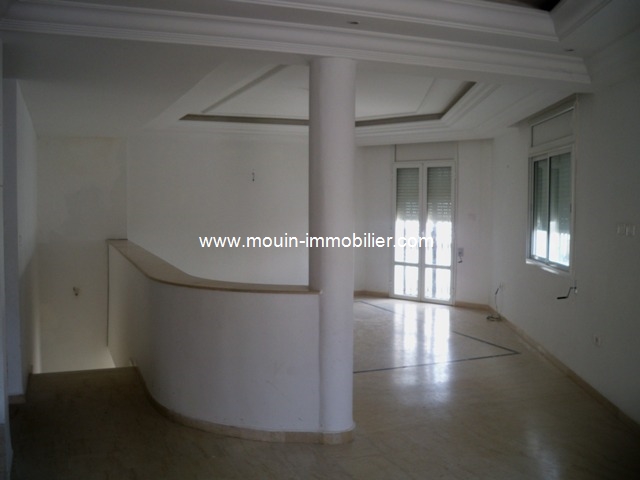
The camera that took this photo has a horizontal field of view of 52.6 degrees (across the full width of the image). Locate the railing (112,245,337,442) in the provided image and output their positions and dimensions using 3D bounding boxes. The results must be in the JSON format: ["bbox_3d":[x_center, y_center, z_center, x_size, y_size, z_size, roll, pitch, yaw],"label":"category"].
[{"bbox_3d":[-1.469,0.672,6.807,1.084,0.995,5.967,-1,4,-21],"label":"railing"}]

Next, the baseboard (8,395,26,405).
[{"bbox_3d":[-2.320,1.222,4.960,0.140,0.070,0.020,-1,3,-20],"label":"baseboard"}]

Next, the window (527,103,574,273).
[{"bbox_3d":[2.270,-0.470,6.380,0.140,1.480,1.550,0,3,3],"label":"window"}]

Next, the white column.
[{"bbox_3d":[0.085,0.080,4.306,0.318,2.477,0.318,0,3,0],"label":"white column"}]

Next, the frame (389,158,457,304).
[{"bbox_3d":[1.627,-0.133,10.187,1.220,2.226,0.100,3,5,42],"label":"frame"}]

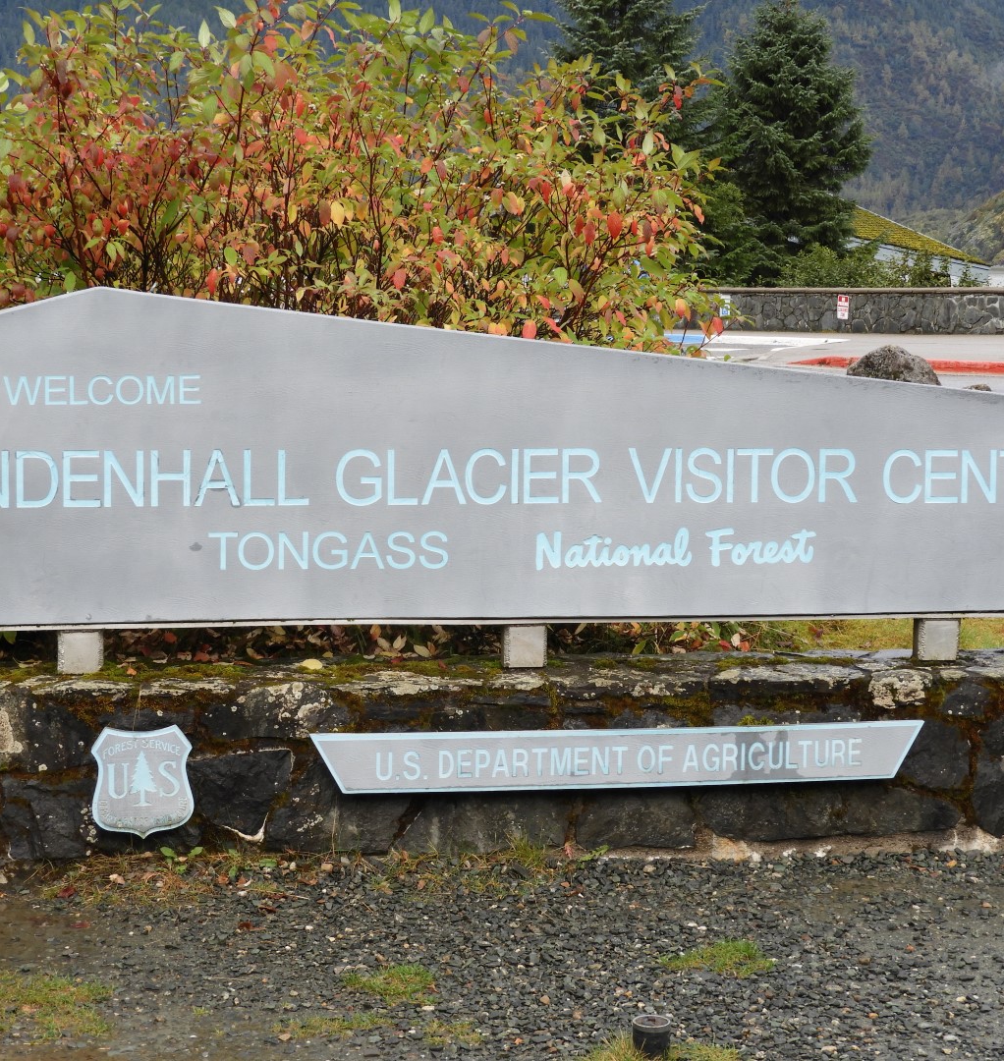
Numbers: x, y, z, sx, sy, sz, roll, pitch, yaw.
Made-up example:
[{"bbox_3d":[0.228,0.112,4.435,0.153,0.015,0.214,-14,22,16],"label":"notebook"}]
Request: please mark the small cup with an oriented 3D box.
[{"bbox_3d":[0.313,1.052,5.522,0.080,0.064,0.080,1,6,0],"label":"small cup"}]

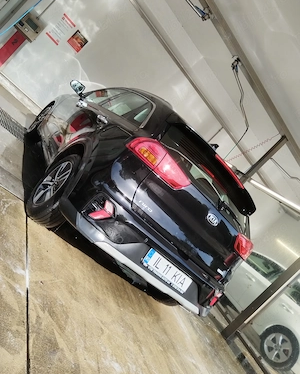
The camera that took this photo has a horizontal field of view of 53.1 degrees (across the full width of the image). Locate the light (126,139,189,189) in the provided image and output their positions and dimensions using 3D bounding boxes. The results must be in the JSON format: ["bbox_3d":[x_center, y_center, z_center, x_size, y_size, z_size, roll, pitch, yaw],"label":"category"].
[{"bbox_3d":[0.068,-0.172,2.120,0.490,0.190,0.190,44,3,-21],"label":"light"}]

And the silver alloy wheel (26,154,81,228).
[{"bbox_3d":[-0.740,0.017,2.535,0.225,0.660,0.660,44,3,-31],"label":"silver alloy wheel"}]

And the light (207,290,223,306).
[{"bbox_3d":[0.552,0.994,2.732,0.160,0.160,0.110,44,3,-31],"label":"light"}]

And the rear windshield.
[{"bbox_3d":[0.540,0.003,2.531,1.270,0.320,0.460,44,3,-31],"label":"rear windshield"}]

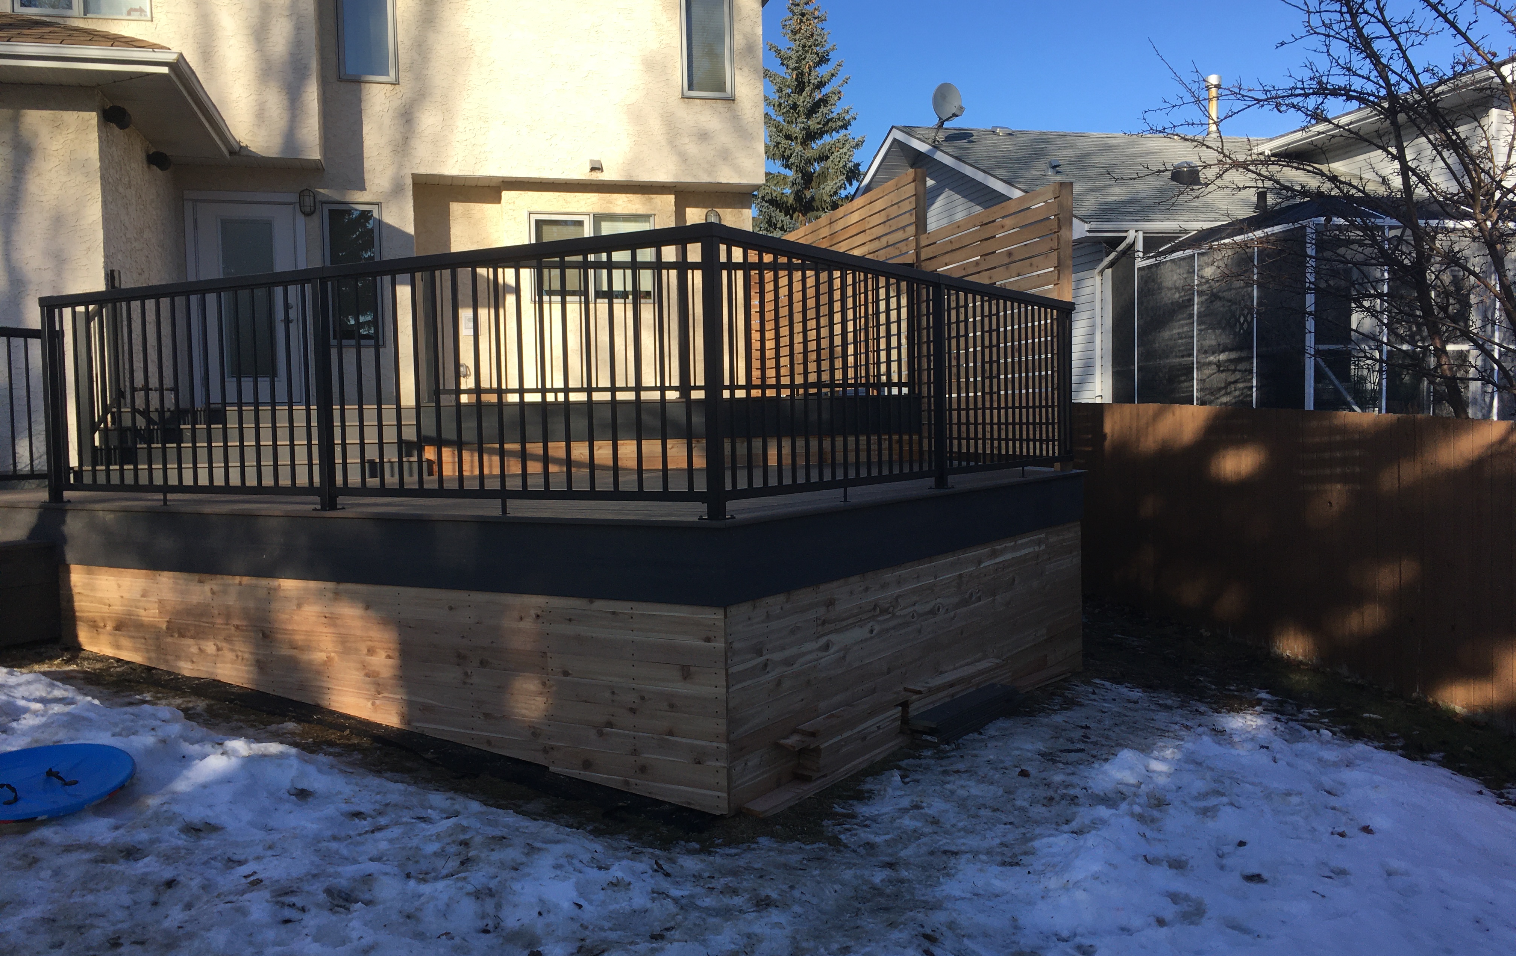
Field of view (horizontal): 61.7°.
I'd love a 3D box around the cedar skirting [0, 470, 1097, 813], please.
[{"bbox_3d":[-0.918,0.578,7.472,4.440,1.065,4.330,0,3,30],"label":"cedar skirting"}]

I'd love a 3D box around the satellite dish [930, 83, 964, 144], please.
[{"bbox_3d":[2.984,-5.745,20.000,0.520,0.900,0.550,-2,3,-25],"label":"satellite dish"}]

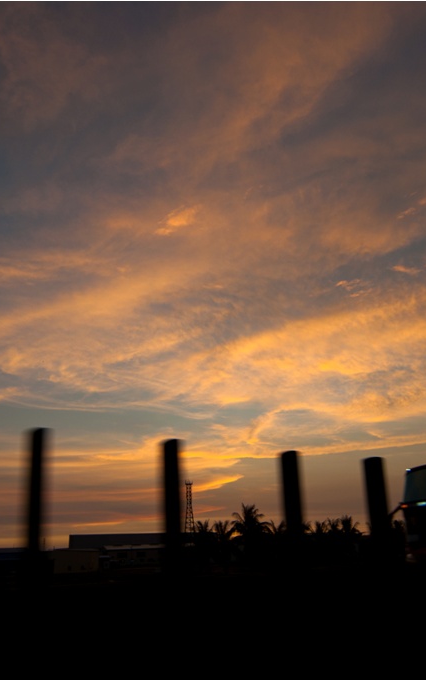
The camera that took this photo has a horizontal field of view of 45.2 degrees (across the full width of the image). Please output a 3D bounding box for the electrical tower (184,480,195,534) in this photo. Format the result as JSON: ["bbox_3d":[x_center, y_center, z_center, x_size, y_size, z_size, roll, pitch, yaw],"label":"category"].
[{"bbox_3d":[-8.444,64.440,185.111,4.300,26.359,4.300,-2,-22,0],"label":"electrical tower"}]

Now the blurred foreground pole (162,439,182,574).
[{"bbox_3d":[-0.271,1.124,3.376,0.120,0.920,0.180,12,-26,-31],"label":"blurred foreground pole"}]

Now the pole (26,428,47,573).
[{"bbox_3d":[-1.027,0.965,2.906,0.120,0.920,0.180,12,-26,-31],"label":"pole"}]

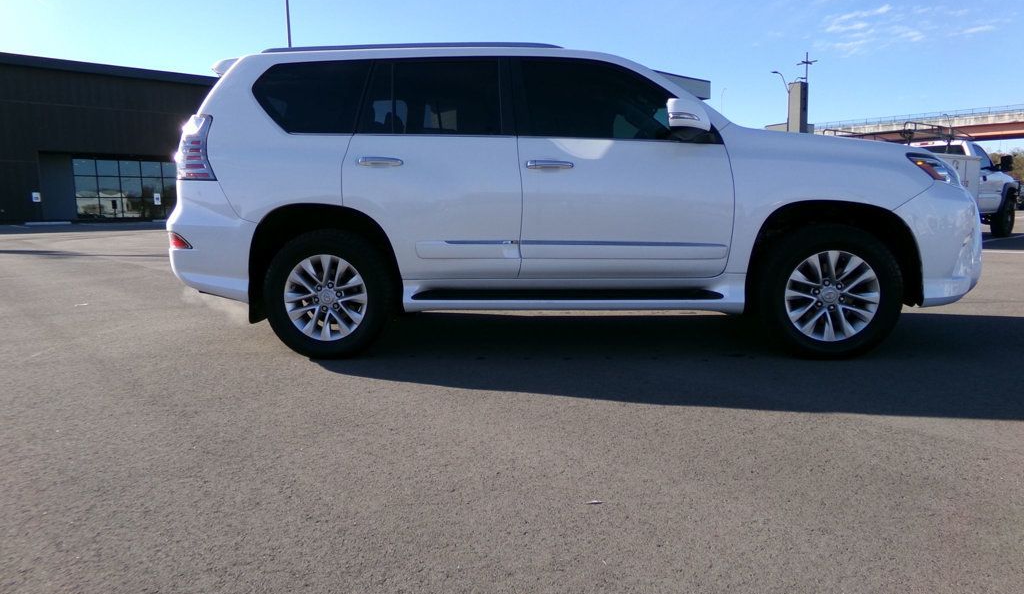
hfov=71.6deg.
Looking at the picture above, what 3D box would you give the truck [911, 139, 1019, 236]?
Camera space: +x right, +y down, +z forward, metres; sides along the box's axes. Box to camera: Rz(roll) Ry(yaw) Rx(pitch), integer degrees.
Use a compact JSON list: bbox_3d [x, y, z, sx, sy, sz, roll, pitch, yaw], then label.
[{"bbox_3d":[8.156,-2.113,13.990,5.750,1.980,2.030,-8,10,-41],"label":"truck"}]

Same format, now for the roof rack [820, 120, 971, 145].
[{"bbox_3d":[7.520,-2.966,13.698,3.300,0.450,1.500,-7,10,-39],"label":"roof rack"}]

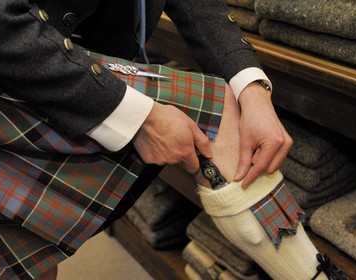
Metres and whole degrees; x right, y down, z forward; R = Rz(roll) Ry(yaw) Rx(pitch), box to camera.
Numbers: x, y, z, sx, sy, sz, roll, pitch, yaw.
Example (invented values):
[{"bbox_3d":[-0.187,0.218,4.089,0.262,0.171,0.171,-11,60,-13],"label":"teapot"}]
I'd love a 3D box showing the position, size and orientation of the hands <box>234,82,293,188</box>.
[{"bbox_3d":[0.138,-0.006,1.060,0.088,0.162,0.085,-3,18,-19],"label":"hands"}]

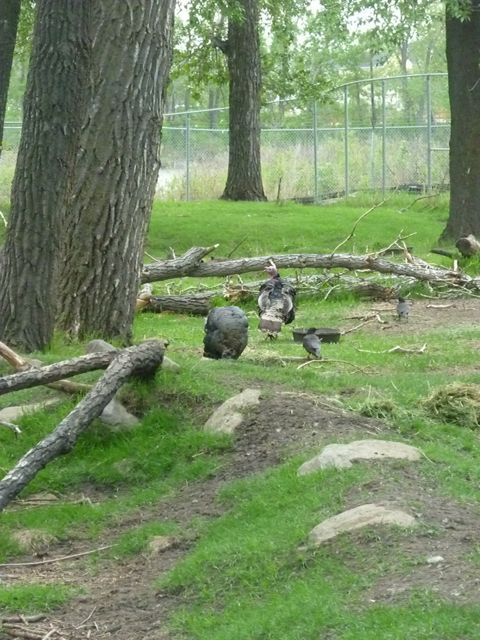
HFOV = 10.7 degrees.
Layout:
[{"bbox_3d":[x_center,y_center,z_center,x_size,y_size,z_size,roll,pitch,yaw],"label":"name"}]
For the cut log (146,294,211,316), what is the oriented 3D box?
[{"bbox_3d":[-0.718,-0.172,30.500,0.820,0.230,0.250,1,4,10],"label":"cut log"}]

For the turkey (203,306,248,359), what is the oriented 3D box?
[{"bbox_3d":[-0.147,0.132,26.100,0.460,0.550,0.700,-1,4,-8],"label":"turkey"}]

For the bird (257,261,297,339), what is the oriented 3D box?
[{"bbox_3d":[0.406,-0.222,27.800,0.430,0.840,0.620,0,4,6],"label":"bird"}]

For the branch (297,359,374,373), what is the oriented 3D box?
[{"bbox_3d":[0.923,0.444,25.100,0.740,0.100,0.320,0,4,0],"label":"branch"}]

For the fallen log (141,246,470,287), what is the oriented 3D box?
[{"bbox_3d":[0.846,-0.678,33.200,4.450,0.500,0.480,-1,4,-14],"label":"fallen log"}]

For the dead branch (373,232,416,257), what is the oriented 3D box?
[{"bbox_3d":[2.020,-0.981,33.600,0.580,0.320,0.250,0,4,0],"label":"dead branch"}]

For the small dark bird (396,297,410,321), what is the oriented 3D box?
[{"bbox_3d":[1.906,-0.128,29.900,0.160,0.280,0.310,-1,4,-14],"label":"small dark bird"}]

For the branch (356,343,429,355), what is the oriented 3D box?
[{"bbox_3d":[1.562,0.294,26.500,0.720,0.110,0.240,0,4,0],"label":"branch"}]

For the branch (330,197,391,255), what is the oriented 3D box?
[{"bbox_3d":[1.571,-1.232,33.500,0.780,0.750,0.300,0,4,0],"label":"branch"}]

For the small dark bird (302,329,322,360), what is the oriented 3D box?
[{"bbox_3d":[0.731,0.241,25.800,0.180,0.300,0.320,-1,4,-16],"label":"small dark bird"}]

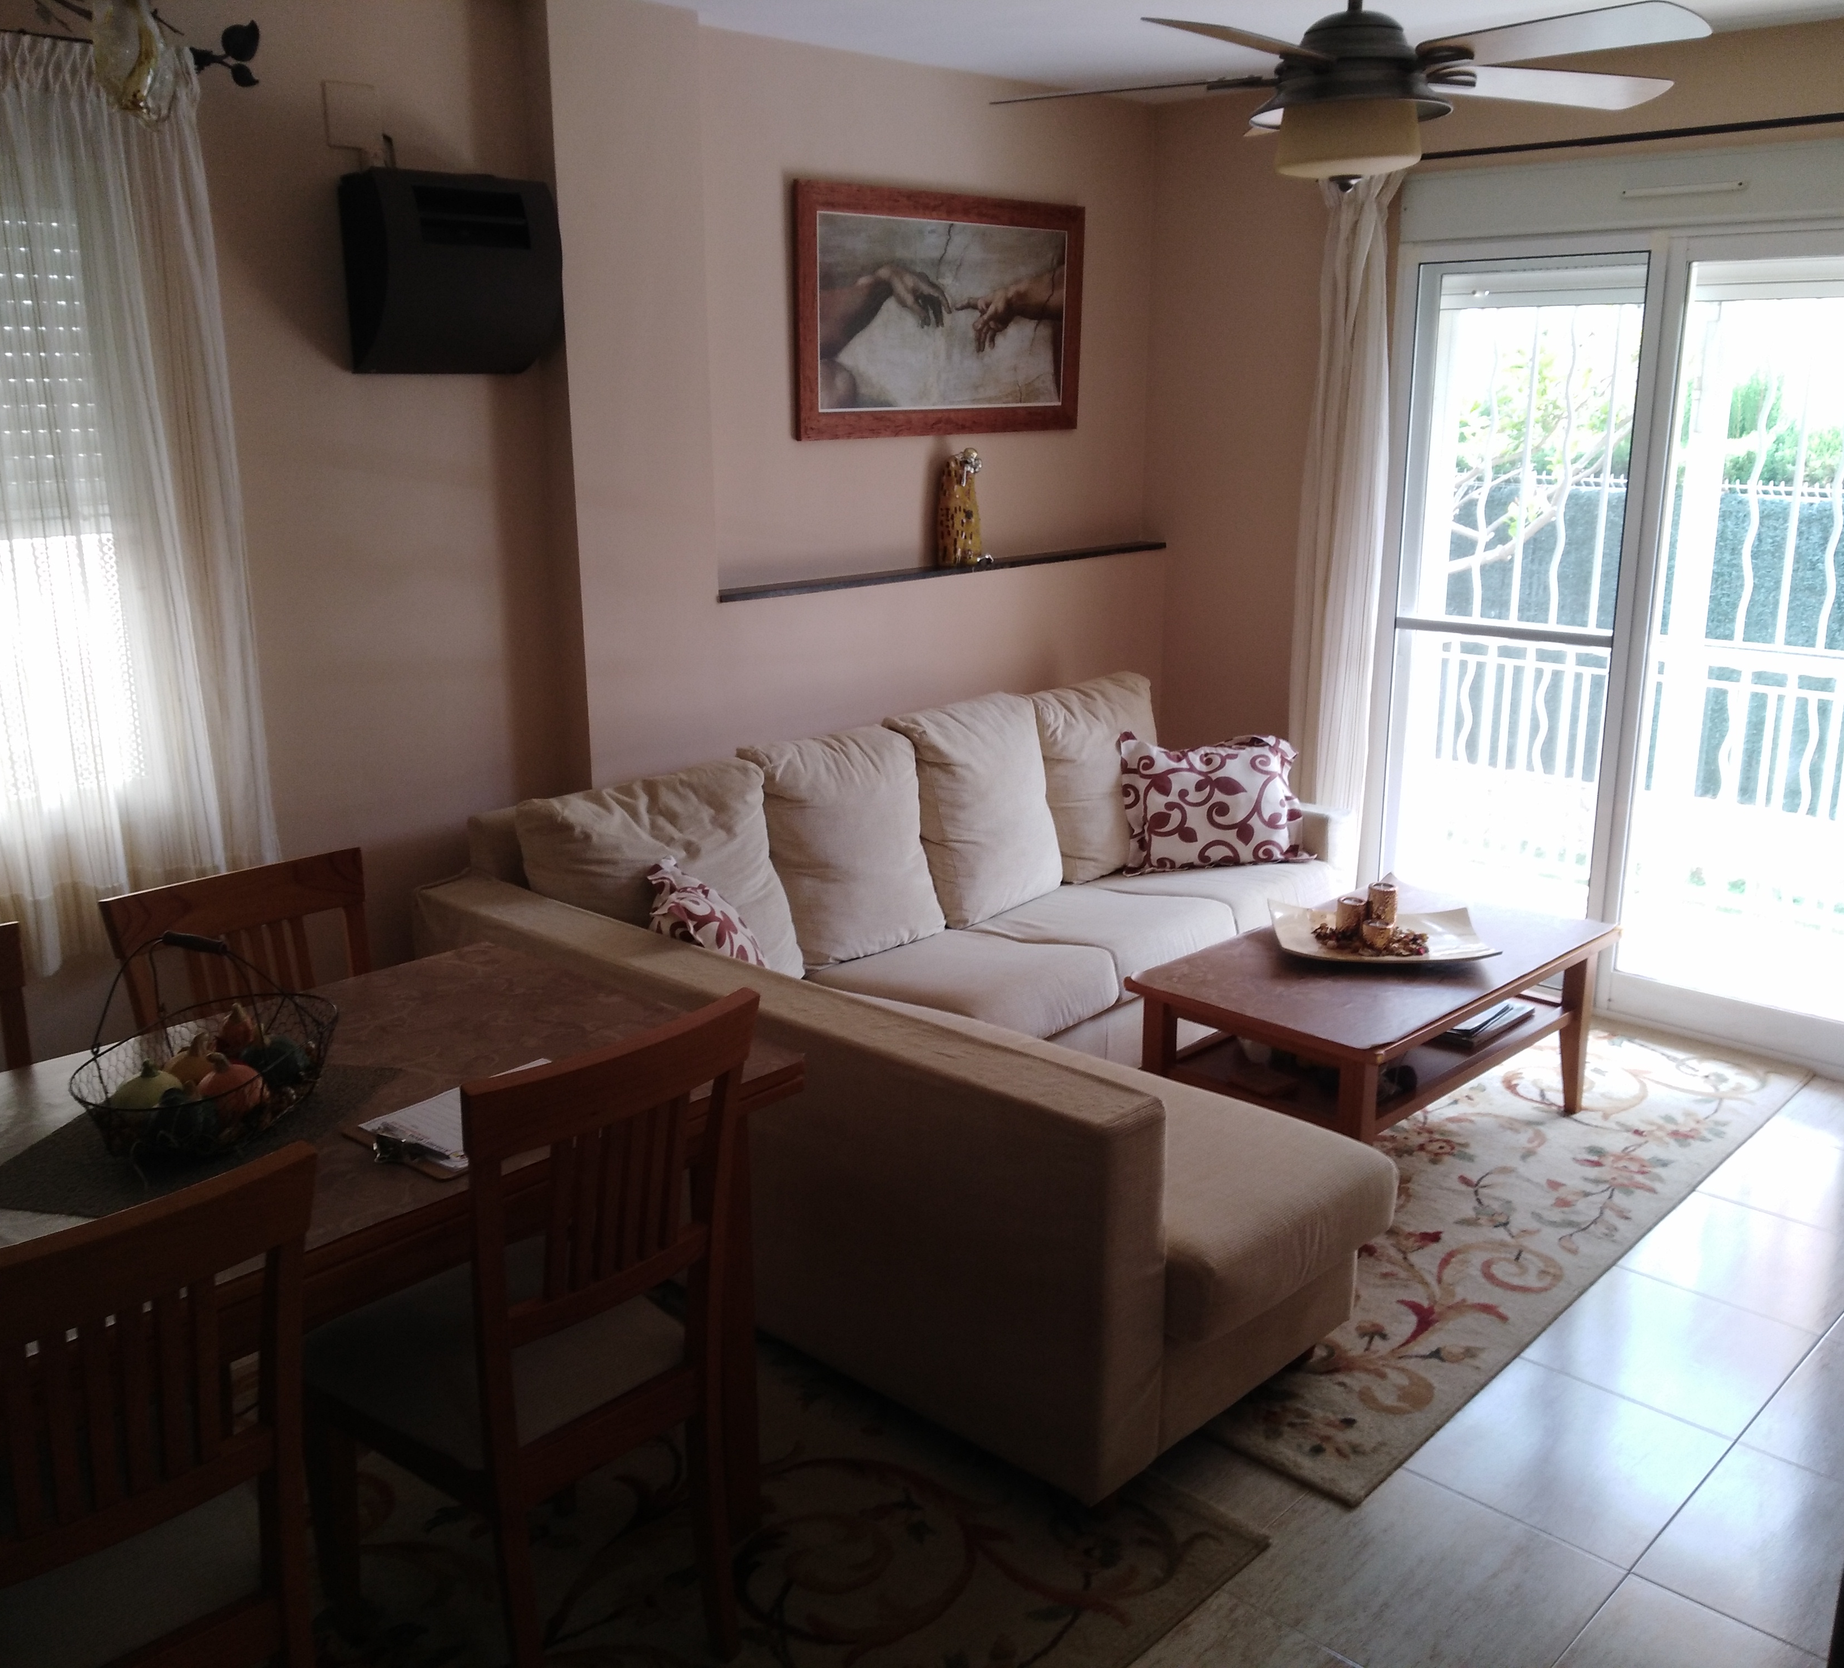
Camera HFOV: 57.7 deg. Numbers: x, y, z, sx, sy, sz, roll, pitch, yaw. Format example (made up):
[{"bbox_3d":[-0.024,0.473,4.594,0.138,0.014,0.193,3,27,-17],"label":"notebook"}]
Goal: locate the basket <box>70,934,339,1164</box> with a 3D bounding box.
[{"bbox_3d":[-0.929,0.245,2.177,0.257,0.242,0.390,2,15,11],"label":"basket"}]

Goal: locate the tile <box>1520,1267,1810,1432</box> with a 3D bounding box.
[{"bbox_3d":[1.339,0.931,3.065,0.440,0.011,0.446,13,20,43],"label":"tile"}]

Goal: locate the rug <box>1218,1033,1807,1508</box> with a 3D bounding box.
[{"bbox_3d":[0.879,0.677,3.869,1.542,0.014,2.219,14,21,43],"label":"rug"}]

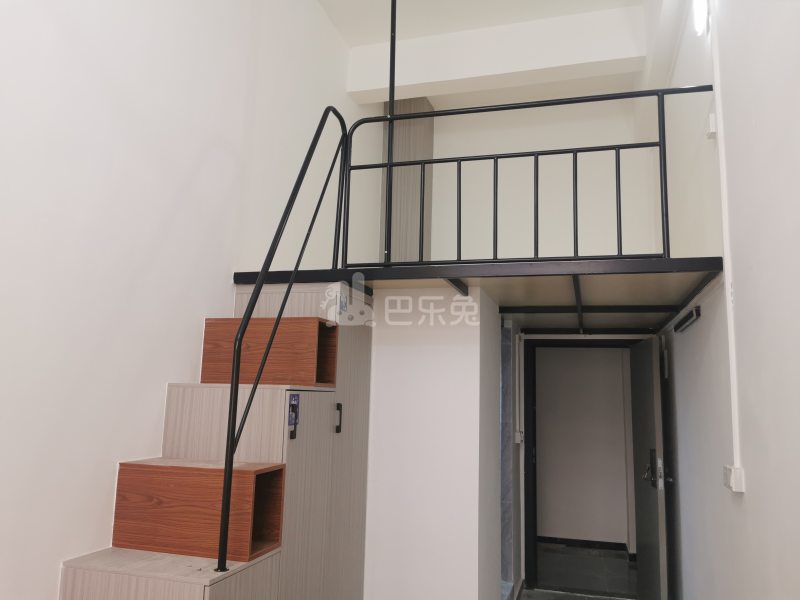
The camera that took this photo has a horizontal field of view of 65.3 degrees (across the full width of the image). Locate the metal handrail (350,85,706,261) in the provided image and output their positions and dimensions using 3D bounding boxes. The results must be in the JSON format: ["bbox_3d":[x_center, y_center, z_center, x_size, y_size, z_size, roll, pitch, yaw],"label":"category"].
[{"bbox_3d":[0.574,-0.581,3.083,1.794,0.817,0.045,-1,-10,16],"label":"metal handrail"}]

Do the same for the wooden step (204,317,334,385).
[{"bbox_3d":[-0.588,0.241,2.837,0.565,0.291,0.206,-1,-8,17],"label":"wooden step"}]

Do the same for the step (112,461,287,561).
[{"bbox_3d":[-0.814,0.843,2.556,0.612,0.329,0.268,-1,-10,16],"label":"step"}]

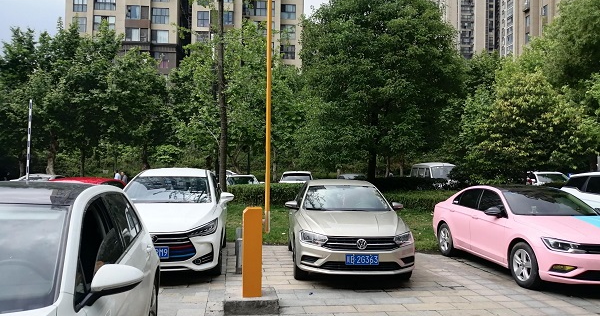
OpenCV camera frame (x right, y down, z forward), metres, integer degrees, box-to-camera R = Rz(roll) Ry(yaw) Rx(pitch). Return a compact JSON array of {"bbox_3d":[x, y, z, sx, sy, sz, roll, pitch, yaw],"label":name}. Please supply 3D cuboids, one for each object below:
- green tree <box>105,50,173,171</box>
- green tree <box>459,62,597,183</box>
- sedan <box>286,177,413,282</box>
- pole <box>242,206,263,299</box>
[{"bbox_3d":[-8.874,-1.837,25.102,3.900,8.000,3.900,1,-1,0],"label":"green tree"},{"bbox_3d":[10.396,-1.078,20.587,6.100,6.800,6.000,1,-1,0],"label":"green tree"},{"bbox_3d":[0.699,1.135,8.204,1.860,1.470,4.550,1,-1,-3],"label":"sedan"},{"bbox_3d":[-0.560,1.104,5.373,0.215,1.030,0.280,1,-1,-8],"label":"pole"}]

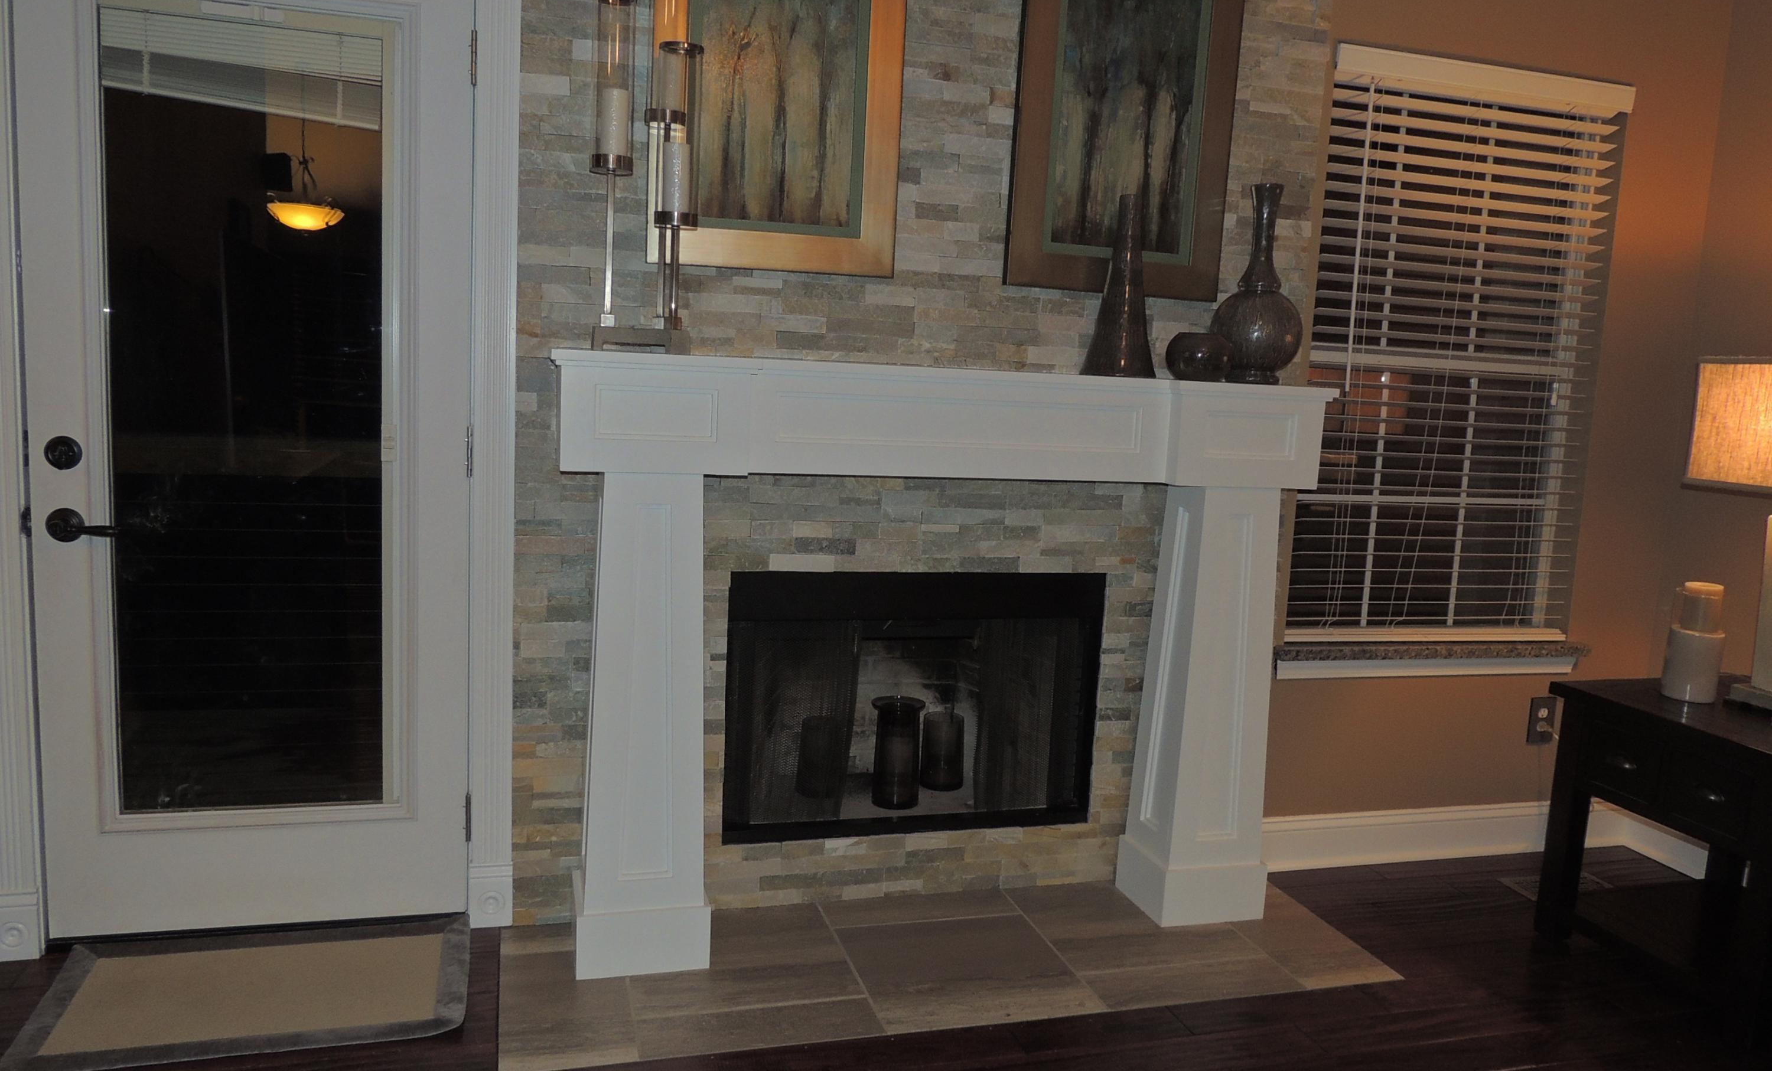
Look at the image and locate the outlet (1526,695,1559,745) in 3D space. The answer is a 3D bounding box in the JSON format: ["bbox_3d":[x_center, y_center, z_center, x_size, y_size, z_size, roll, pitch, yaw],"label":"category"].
[{"bbox_3d":[1.817,0.515,3.392,0.088,0.130,0.013,1,7,-16],"label":"outlet"}]

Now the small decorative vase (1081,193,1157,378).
[{"bbox_3d":[0.525,-0.546,2.712,0.160,0.399,0.160,1,7,-16],"label":"small decorative vase"}]

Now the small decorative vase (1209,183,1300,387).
[{"bbox_3d":[0.873,-0.578,2.847,0.205,0.463,0.205,1,7,-16],"label":"small decorative vase"}]

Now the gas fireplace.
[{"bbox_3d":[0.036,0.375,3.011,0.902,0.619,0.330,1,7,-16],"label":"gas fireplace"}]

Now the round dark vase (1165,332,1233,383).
[{"bbox_3d":[0.692,-0.392,2.718,0.147,0.109,0.147,1,7,-16],"label":"round dark vase"}]

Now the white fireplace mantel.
[{"bbox_3d":[0.130,0.264,2.714,1.699,1.246,0.275,1,7,-16],"label":"white fireplace mantel"}]

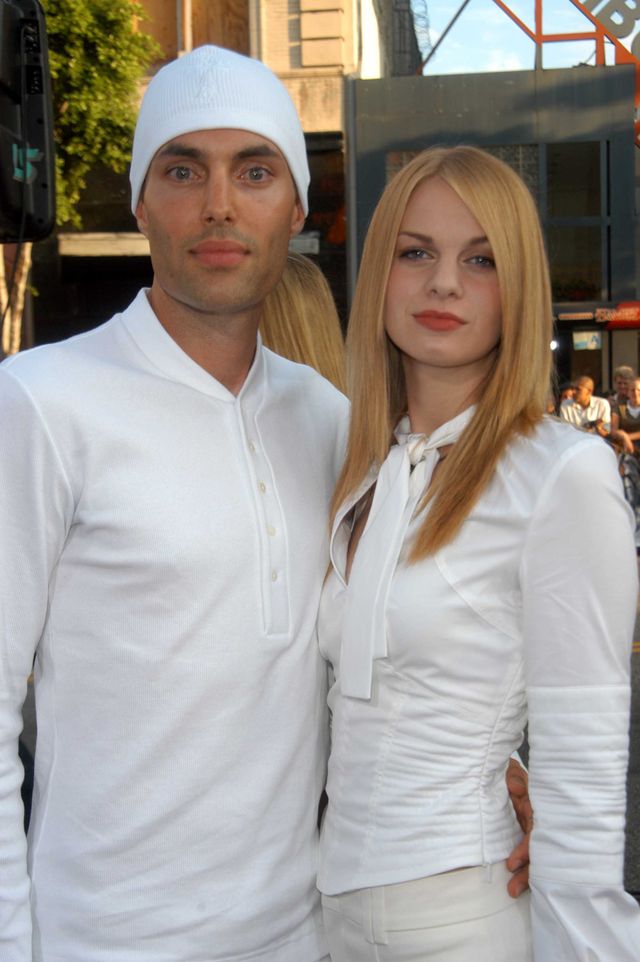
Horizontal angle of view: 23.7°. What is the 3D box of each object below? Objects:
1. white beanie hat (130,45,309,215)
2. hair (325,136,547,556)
[{"bbox_3d":[-0.095,-0.322,1.430,0.168,0.175,0.212,0,2,-3],"label":"white beanie hat"},{"bbox_3d":[0.122,-0.135,1.545,0.215,0.410,0.235,3,2,11],"label":"hair"}]

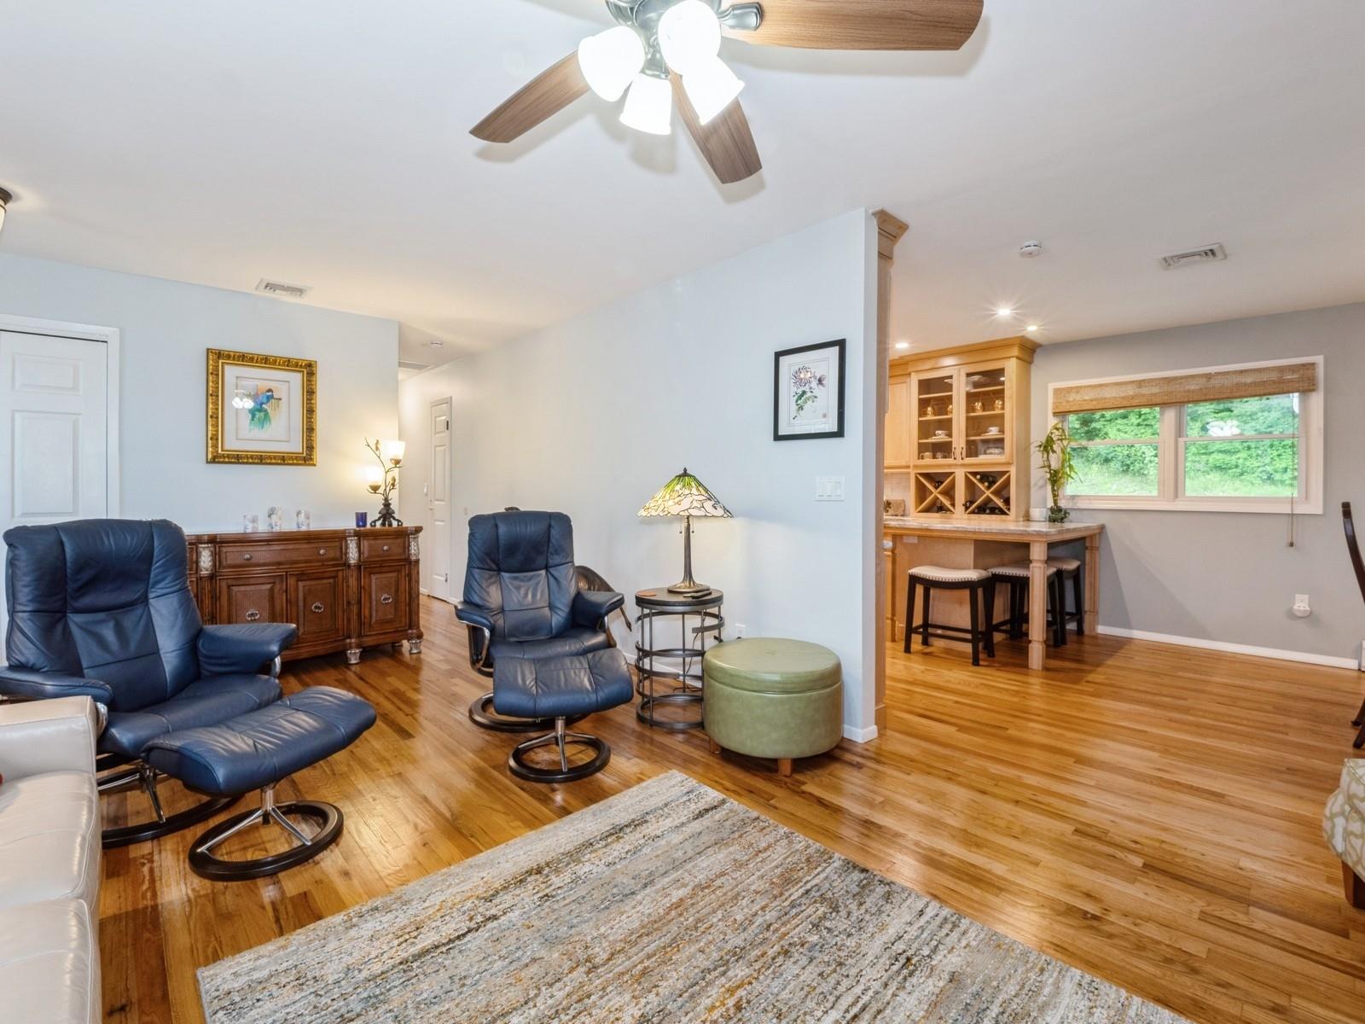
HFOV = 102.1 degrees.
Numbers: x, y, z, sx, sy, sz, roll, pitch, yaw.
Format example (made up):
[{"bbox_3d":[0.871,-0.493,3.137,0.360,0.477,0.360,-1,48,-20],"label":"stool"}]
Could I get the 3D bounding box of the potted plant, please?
[{"bbox_3d":[2.949,-0.315,4.344,0.290,0.805,0.280,2,3,44],"label":"potted plant"}]

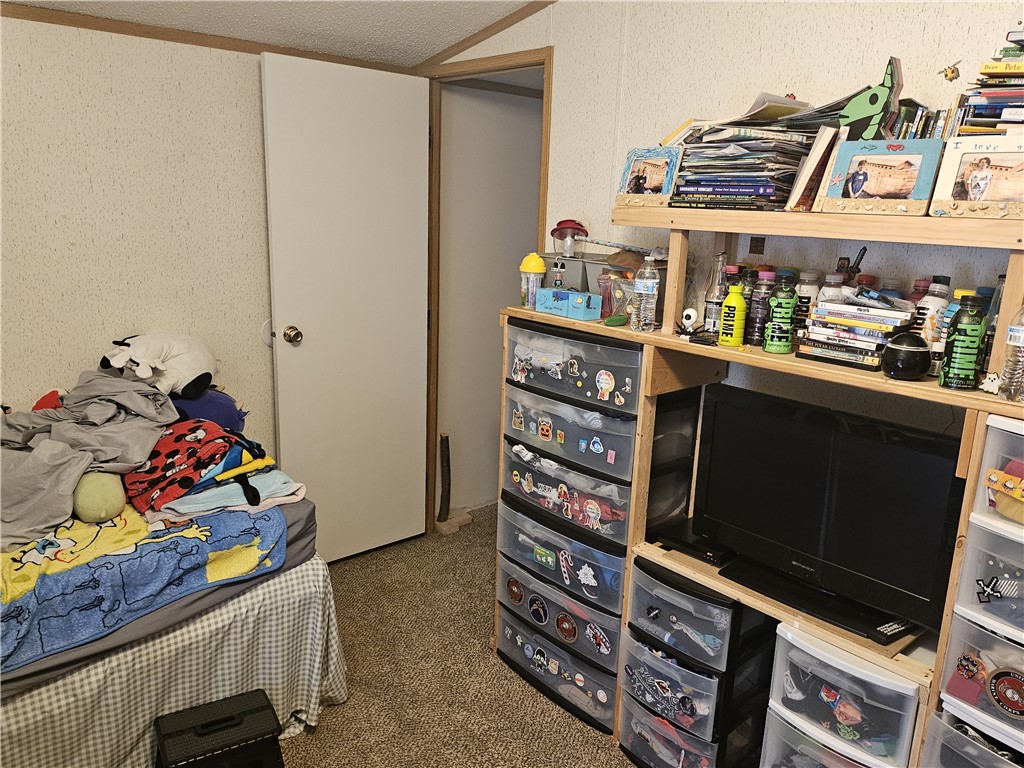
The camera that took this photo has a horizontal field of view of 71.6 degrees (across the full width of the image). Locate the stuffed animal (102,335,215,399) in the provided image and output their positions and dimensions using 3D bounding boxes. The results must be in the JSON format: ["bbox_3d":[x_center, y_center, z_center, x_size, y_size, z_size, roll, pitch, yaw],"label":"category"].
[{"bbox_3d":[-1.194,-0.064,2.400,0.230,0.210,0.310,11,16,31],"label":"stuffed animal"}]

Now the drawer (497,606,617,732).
[{"bbox_3d":[0.236,0.896,2.413,0.380,0.187,0.525,-10,18,-43],"label":"drawer"}]

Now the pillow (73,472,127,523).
[{"bbox_3d":[-1.091,0.298,1.881,0.145,0.135,0.150,-6,16,-31],"label":"pillow"}]

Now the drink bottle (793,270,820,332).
[{"bbox_3d":[0.801,-0.211,1.943,0.073,0.185,0.073,8,15,21],"label":"drink bottle"}]

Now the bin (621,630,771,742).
[{"bbox_3d":[0.540,0.823,2.106,0.360,0.188,0.345,-11,19,-42],"label":"bin"}]

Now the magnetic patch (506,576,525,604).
[{"bbox_3d":[0.014,0.689,2.354,0.008,0.089,0.089,-7,16,-36],"label":"magnetic patch"}]

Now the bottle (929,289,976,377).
[{"bbox_3d":[0.939,-0.102,1.498,0.073,0.187,0.073,-10,18,-43],"label":"bottle"}]

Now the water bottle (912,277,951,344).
[{"bbox_3d":[0.943,-0.126,1.592,0.073,0.187,0.073,-10,18,-43],"label":"water bottle"}]

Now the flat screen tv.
[{"bbox_3d":[0.747,0.290,1.747,0.205,0.467,0.650,-9,17,-41],"label":"flat screen tv"}]

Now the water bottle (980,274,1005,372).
[{"bbox_3d":[1.044,-0.123,1.531,0.063,0.215,0.063,-10,18,-43],"label":"water bottle"}]

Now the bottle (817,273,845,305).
[{"bbox_3d":[0.840,-0.193,1.875,0.073,0.185,0.073,8,15,23],"label":"bottle"}]

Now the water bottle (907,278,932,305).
[{"bbox_3d":[0.970,-0.152,1.696,0.073,0.187,0.073,-10,18,-43],"label":"water bottle"}]

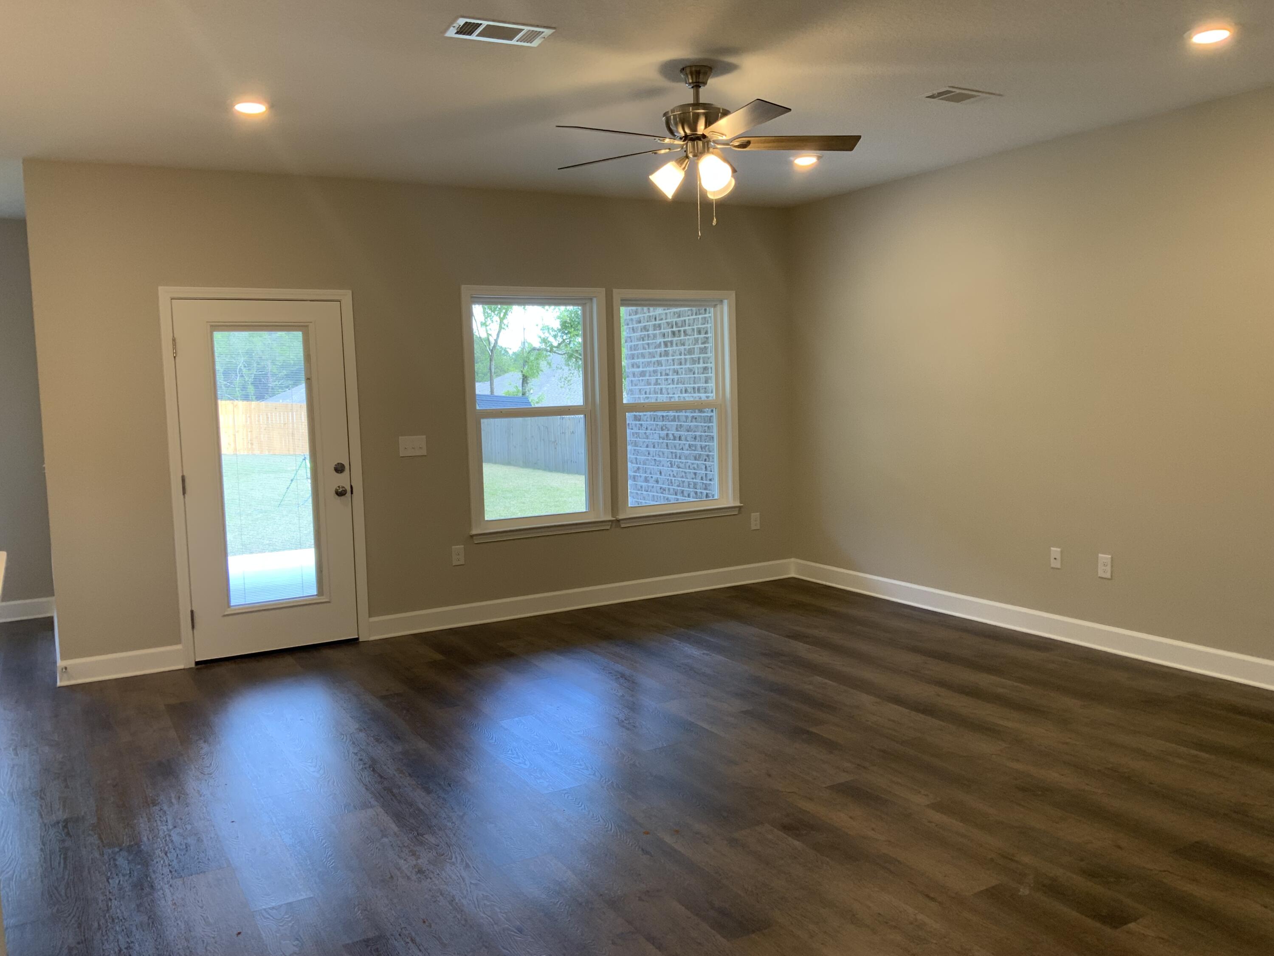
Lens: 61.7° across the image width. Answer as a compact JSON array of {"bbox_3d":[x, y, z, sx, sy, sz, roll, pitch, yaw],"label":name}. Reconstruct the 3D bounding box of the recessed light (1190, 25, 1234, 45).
[{"bbox_3d":[2.158,-1.654,4.008,0.170,0.035,0.170,-5,6,-29],"label":"recessed light"}]

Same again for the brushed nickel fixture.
[{"bbox_3d":[0.244,-1.329,4.270,1.286,0.590,1.286,-5,6,-29],"label":"brushed nickel fixture"}]

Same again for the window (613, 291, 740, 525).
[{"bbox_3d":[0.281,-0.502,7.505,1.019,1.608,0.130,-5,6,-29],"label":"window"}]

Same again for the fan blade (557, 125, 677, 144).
[{"bbox_3d":[-0.058,-1.294,4.042,0.507,0.030,0.139,-6,19,-39],"label":"fan blade"}]

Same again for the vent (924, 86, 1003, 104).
[{"bbox_3d":[1.456,-1.710,4.828,0.356,0.025,0.203,-5,6,-29],"label":"vent"}]

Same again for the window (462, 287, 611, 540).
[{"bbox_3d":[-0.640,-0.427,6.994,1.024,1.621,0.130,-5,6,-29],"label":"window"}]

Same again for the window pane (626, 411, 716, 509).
[{"bbox_3d":[0.263,-0.151,7.585,0.749,0.660,0.030,-5,6,-29],"label":"window pane"}]

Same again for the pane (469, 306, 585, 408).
[{"bbox_3d":[-0.702,-0.793,7.024,0.768,0.665,0.030,-5,6,-29],"label":"pane"}]

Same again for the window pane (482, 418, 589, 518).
[{"bbox_3d":[-0.665,-0.076,7.070,0.743,0.661,0.030,-5,6,-29],"label":"window pane"}]

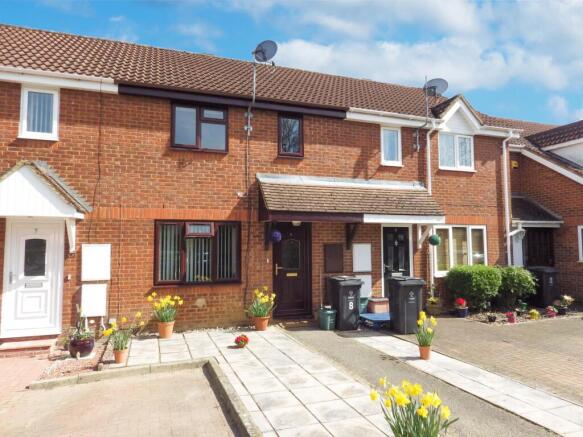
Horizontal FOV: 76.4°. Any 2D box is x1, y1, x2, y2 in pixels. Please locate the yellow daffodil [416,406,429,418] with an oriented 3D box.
[{"bbox_3d":[0.919,1.362,2.600,0.080,0.077,0.065,-2,-4,30],"label":"yellow daffodil"}]

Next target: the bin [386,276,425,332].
[{"bbox_3d":[2.277,1.748,7.443,0.530,1.050,0.700,1,-4,-9],"label":"bin"}]

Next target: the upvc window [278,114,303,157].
[{"bbox_3d":[-0.007,-1.866,8.403,0.580,0.950,0.100,1,-4,-19],"label":"upvc window"}]

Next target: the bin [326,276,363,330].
[{"bbox_3d":[1.115,1.728,7.696,0.490,1.050,0.560,1,-4,-16],"label":"bin"}]

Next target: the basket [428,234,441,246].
[{"bbox_3d":[3.338,0.512,8.627,0.260,0.260,0.260,1,-4,-19],"label":"basket"}]

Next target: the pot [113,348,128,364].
[{"bbox_3d":[-2.507,2.002,5.432,0.225,0.225,0.225,1,-4,-19],"label":"pot"}]

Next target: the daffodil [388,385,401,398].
[{"bbox_3d":[0.723,1.214,2.600,0.070,0.088,0.078,4,-6,-45],"label":"daffodil"}]

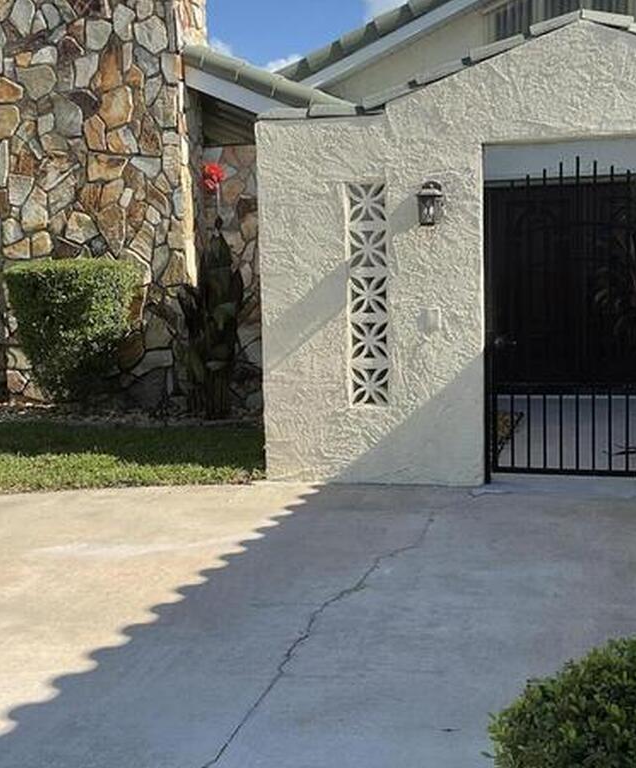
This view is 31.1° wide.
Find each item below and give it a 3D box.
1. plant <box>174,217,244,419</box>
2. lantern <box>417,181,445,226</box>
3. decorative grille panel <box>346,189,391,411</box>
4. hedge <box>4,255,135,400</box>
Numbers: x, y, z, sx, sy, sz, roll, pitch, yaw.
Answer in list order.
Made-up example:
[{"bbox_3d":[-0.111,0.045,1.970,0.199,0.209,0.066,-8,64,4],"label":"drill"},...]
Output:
[{"bbox_3d":[-1.034,-0.634,10.900,0.620,1.906,0.580,0,6,15],"label":"plant"},{"bbox_3d":[0.718,-1.153,7.304,0.175,0.290,0.190,0,6,15],"label":"lantern"},{"bbox_3d":[0.337,-0.597,7.623,0.305,1.500,0.100,0,6,15],"label":"decorative grille panel"},{"bbox_3d":[-2.608,-0.566,12.100,1.280,1.481,1.100,0,6,15],"label":"hedge"}]

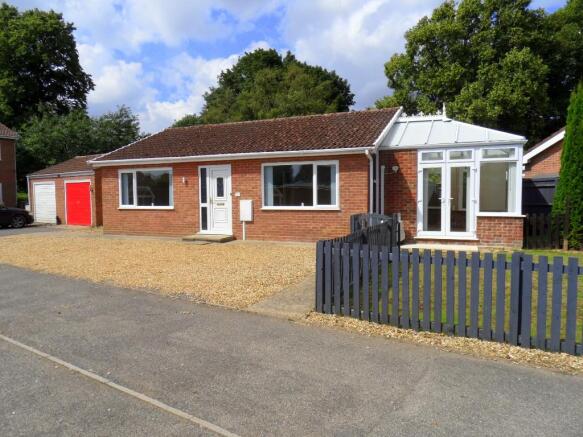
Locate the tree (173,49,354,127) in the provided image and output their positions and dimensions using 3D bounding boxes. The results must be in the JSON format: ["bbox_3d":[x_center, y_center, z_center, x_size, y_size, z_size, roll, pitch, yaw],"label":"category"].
[{"bbox_3d":[-2.185,-7.675,35.398,14.500,13.950,13.500,-1,3,0],"label":"tree"}]

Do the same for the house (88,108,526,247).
[{"bbox_3d":[0.743,-1.645,14.823,13.200,4.200,7.980,1,4,23],"label":"house"}]

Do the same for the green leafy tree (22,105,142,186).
[{"bbox_3d":[-15.552,-4.223,30.225,8.600,7.900,8.200,-1,3,0],"label":"green leafy tree"}]

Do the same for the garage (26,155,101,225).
[{"bbox_3d":[-9.689,-1.627,21.512,6.050,3.600,5.350,2,4,33],"label":"garage"}]

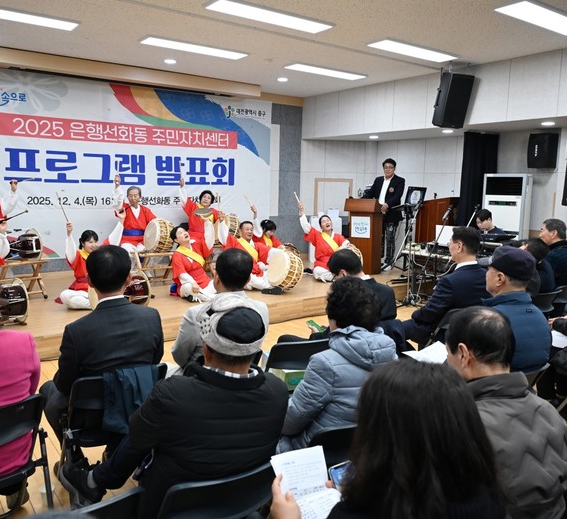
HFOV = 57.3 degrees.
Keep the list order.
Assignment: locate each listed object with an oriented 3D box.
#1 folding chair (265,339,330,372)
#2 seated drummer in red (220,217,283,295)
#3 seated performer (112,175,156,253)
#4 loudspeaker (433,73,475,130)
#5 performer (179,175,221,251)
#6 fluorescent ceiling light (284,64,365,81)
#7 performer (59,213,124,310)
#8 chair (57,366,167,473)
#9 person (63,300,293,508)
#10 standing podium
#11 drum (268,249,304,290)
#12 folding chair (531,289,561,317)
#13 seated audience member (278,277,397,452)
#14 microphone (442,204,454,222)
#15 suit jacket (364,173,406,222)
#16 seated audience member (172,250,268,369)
[{"bbox_3d":[0.014,0.755,2.935,0.450,0.770,0.480,-4,10,-33],"label":"folding chair"},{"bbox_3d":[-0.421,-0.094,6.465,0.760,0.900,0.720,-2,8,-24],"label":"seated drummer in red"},{"bbox_3d":[-1.865,-0.351,6.641,0.620,1.420,0.650,-3,9,-28],"label":"seated performer"},{"bbox_3d":[2.186,-2.062,6.739,0.345,0.660,0.330,-1,23,-18],"label":"loudspeaker"},{"bbox_3d":[-1.085,-0.463,7.050,0.650,1.300,0.650,-3,9,-24],"label":"performer"},{"bbox_3d":[0.631,-2.678,7.425,1.300,0.060,0.320,-5,10,-35],"label":"fluorescent ceiling light"},{"bbox_3d":[-2.100,0.054,5.650,0.680,0.870,0.560,-7,12,-44],"label":"performer"},{"bbox_3d":[-0.841,0.846,2.497,0.460,0.770,0.480,-5,10,-35],"label":"chair"},{"bbox_3d":[-0.426,0.727,1.987,0.680,1.270,0.760,-3,9,-28],"label":"person"},{"bbox_3d":[1.217,-0.358,7.750,0.560,1.110,0.460,6,9,29],"label":"standing podium"},{"bbox_3d":[0.031,0.131,6.470,0.250,0.450,0.450,12,0,-36],"label":"drum"},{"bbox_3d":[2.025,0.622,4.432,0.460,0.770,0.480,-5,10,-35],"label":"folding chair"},{"bbox_3d":[0.200,0.610,2.300,0.520,1.160,0.720,-2,9,-23],"label":"seated audience member"},{"bbox_3d":[2.075,-0.589,6.550,0.050,0.240,0.050,31,0,12],"label":"microphone"},{"bbox_3d":[1.677,-0.977,8.350,0.640,0.780,0.400,4,9,17],"label":"suit jacket"},{"bbox_3d":[-0.414,0.545,2.926,0.520,1.260,0.750,-5,10,-35],"label":"seated audience member"}]

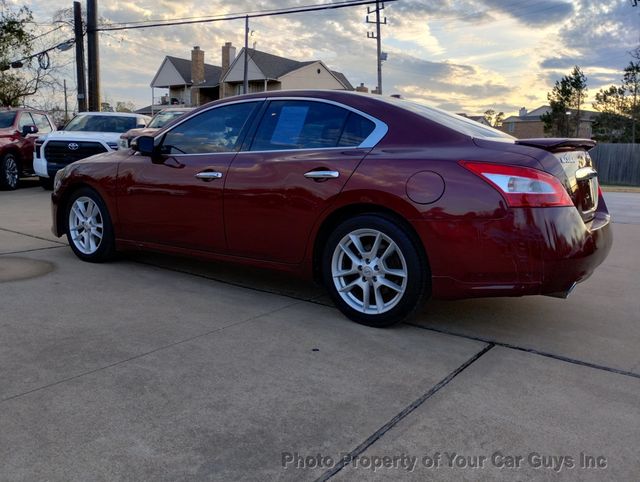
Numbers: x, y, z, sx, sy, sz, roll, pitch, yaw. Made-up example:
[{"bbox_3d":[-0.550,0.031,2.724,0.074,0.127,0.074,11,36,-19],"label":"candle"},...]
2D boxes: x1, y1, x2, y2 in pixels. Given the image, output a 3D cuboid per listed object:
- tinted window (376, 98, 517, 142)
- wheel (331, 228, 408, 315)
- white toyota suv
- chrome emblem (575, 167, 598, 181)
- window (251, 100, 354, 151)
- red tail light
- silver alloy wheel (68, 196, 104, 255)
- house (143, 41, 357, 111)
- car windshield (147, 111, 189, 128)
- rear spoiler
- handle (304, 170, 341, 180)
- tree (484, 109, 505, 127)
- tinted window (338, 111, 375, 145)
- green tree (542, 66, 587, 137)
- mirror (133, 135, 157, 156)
[{"bbox_3d":[0.950,-0.784,3.456,0.840,0.100,1.240,29,22,28],"label":"tinted window"},{"bbox_3d":[0.331,0.165,3.033,0.490,0.490,0.200,8,11,33],"label":"wheel"},{"bbox_3d":[-5.494,-2.591,13.964,2.020,1.900,5.300,0,11,-3],"label":"white toyota suv"},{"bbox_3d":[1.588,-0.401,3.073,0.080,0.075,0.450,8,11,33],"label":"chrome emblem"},{"bbox_3d":[-0.125,-0.731,3.292,0.672,0.373,0.040,8,-15,32],"label":"window"},{"bbox_3d":[0.993,-0.289,2.607,0.520,0.240,0.270,8,13,33],"label":"red tail light"},{"bbox_3d":[-1.972,-0.147,4.576,0.495,0.495,0.200,8,13,33],"label":"silver alloy wheel"},{"bbox_3d":[-5.584,-11.546,43.827,11.300,8.300,12.800,5,12,25],"label":"house"},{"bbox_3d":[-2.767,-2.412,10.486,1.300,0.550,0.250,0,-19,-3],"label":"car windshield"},{"bbox_3d":[1.489,-0.569,3.117,0.310,0.100,1.250,8,11,33],"label":"rear spoiler"},{"bbox_3d":[0.015,-0.387,3.043,0.245,0.045,0.050,4,9,34],"label":"handle"},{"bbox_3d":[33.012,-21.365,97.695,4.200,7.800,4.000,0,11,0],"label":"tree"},{"bbox_3d":[0.232,-0.661,3.076,0.203,0.236,0.030,8,-15,31],"label":"tinted window"},{"bbox_3d":[17.932,-8.763,38.202,3.299,7.857,3.299,6,10,24],"label":"green tree"},{"bbox_3d":[-1.292,-0.704,3.827,0.130,0.160,0.200,8,13,33],"label":"mirror"}]

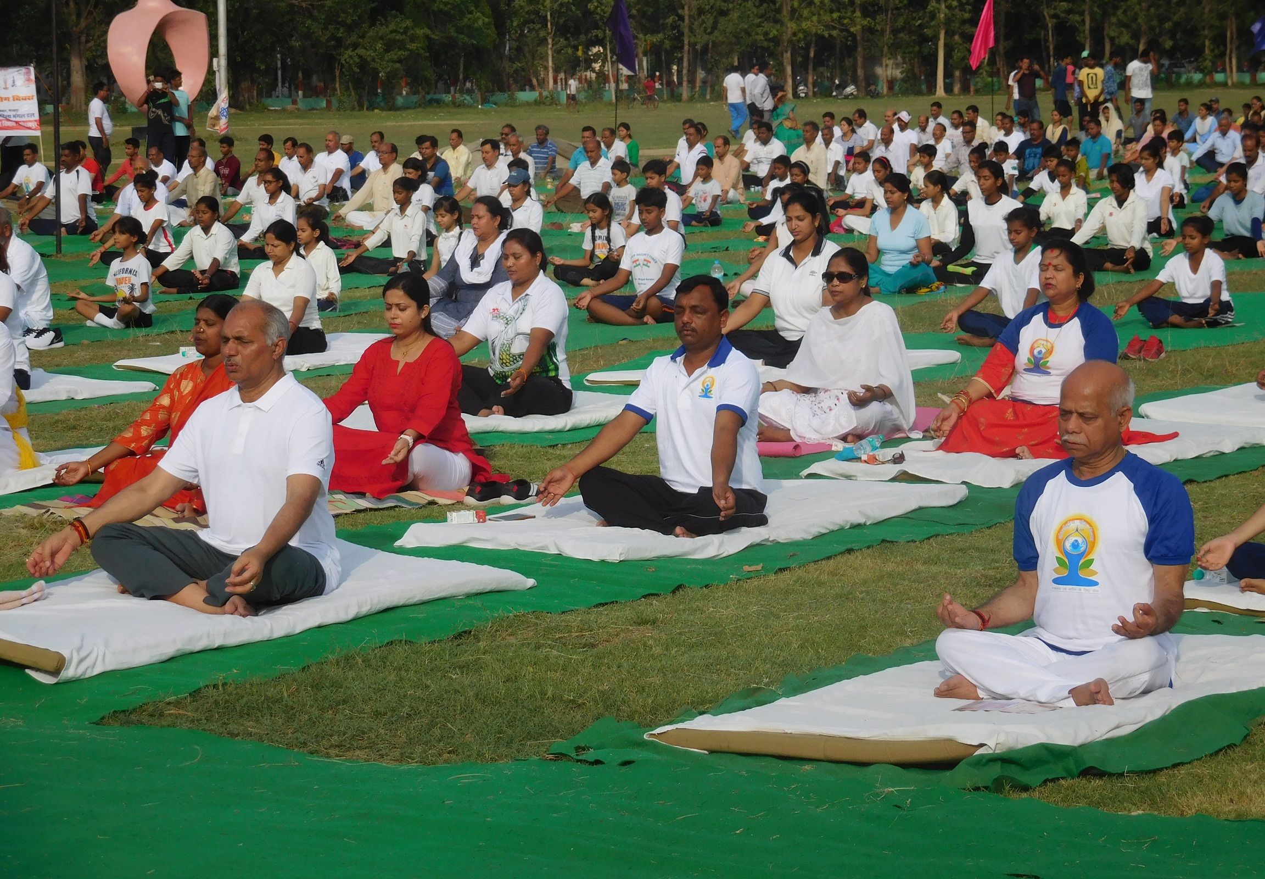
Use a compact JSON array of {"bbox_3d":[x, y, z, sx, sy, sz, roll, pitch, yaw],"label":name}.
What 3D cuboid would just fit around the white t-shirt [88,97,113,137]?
[{"bbox_3d":[-8.352,-5.052,57.300,0.360,0.650,0.460,-1,6,0],"label":"white t-shirt"}]

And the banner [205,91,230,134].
[{"bbox_3d":[-10.323,-8.134,91.000,0.580,1.080,0.300,0,6,5],"label":"banner"}]

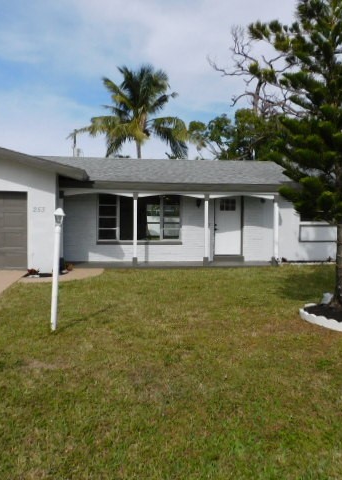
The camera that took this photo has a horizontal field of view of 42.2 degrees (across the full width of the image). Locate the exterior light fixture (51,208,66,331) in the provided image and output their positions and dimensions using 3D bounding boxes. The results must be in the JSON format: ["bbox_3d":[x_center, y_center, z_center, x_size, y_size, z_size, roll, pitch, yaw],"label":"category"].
[{"bbox_3d":[-1.508,0.386,5.834,0.150,1.609,0.150,3,3,0],"label":"exterior light fixture"}]

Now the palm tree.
[{"bbox_3d":[-2.428,-5.365,27.786,6.942,11.064,6.700,0,3,0],"label":"palm tree"}]

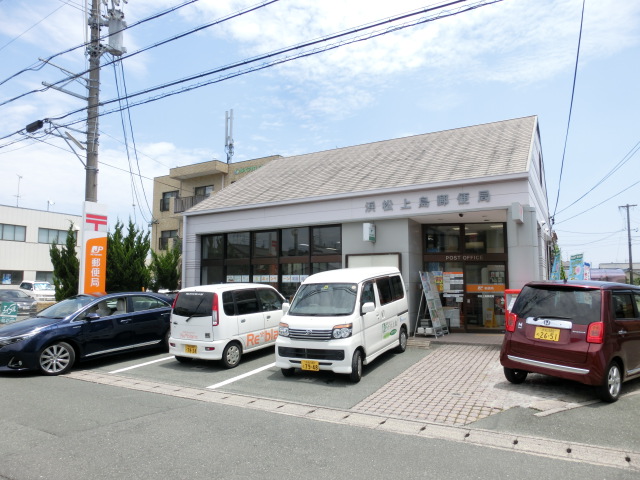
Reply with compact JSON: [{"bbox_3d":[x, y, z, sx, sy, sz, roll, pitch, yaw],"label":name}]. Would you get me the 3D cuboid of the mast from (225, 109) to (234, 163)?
[{"bbox_3d":[-6.882,-7.765,33.558,0.750,4.420,0.600,-4,-6,29],"label":"mast"}]

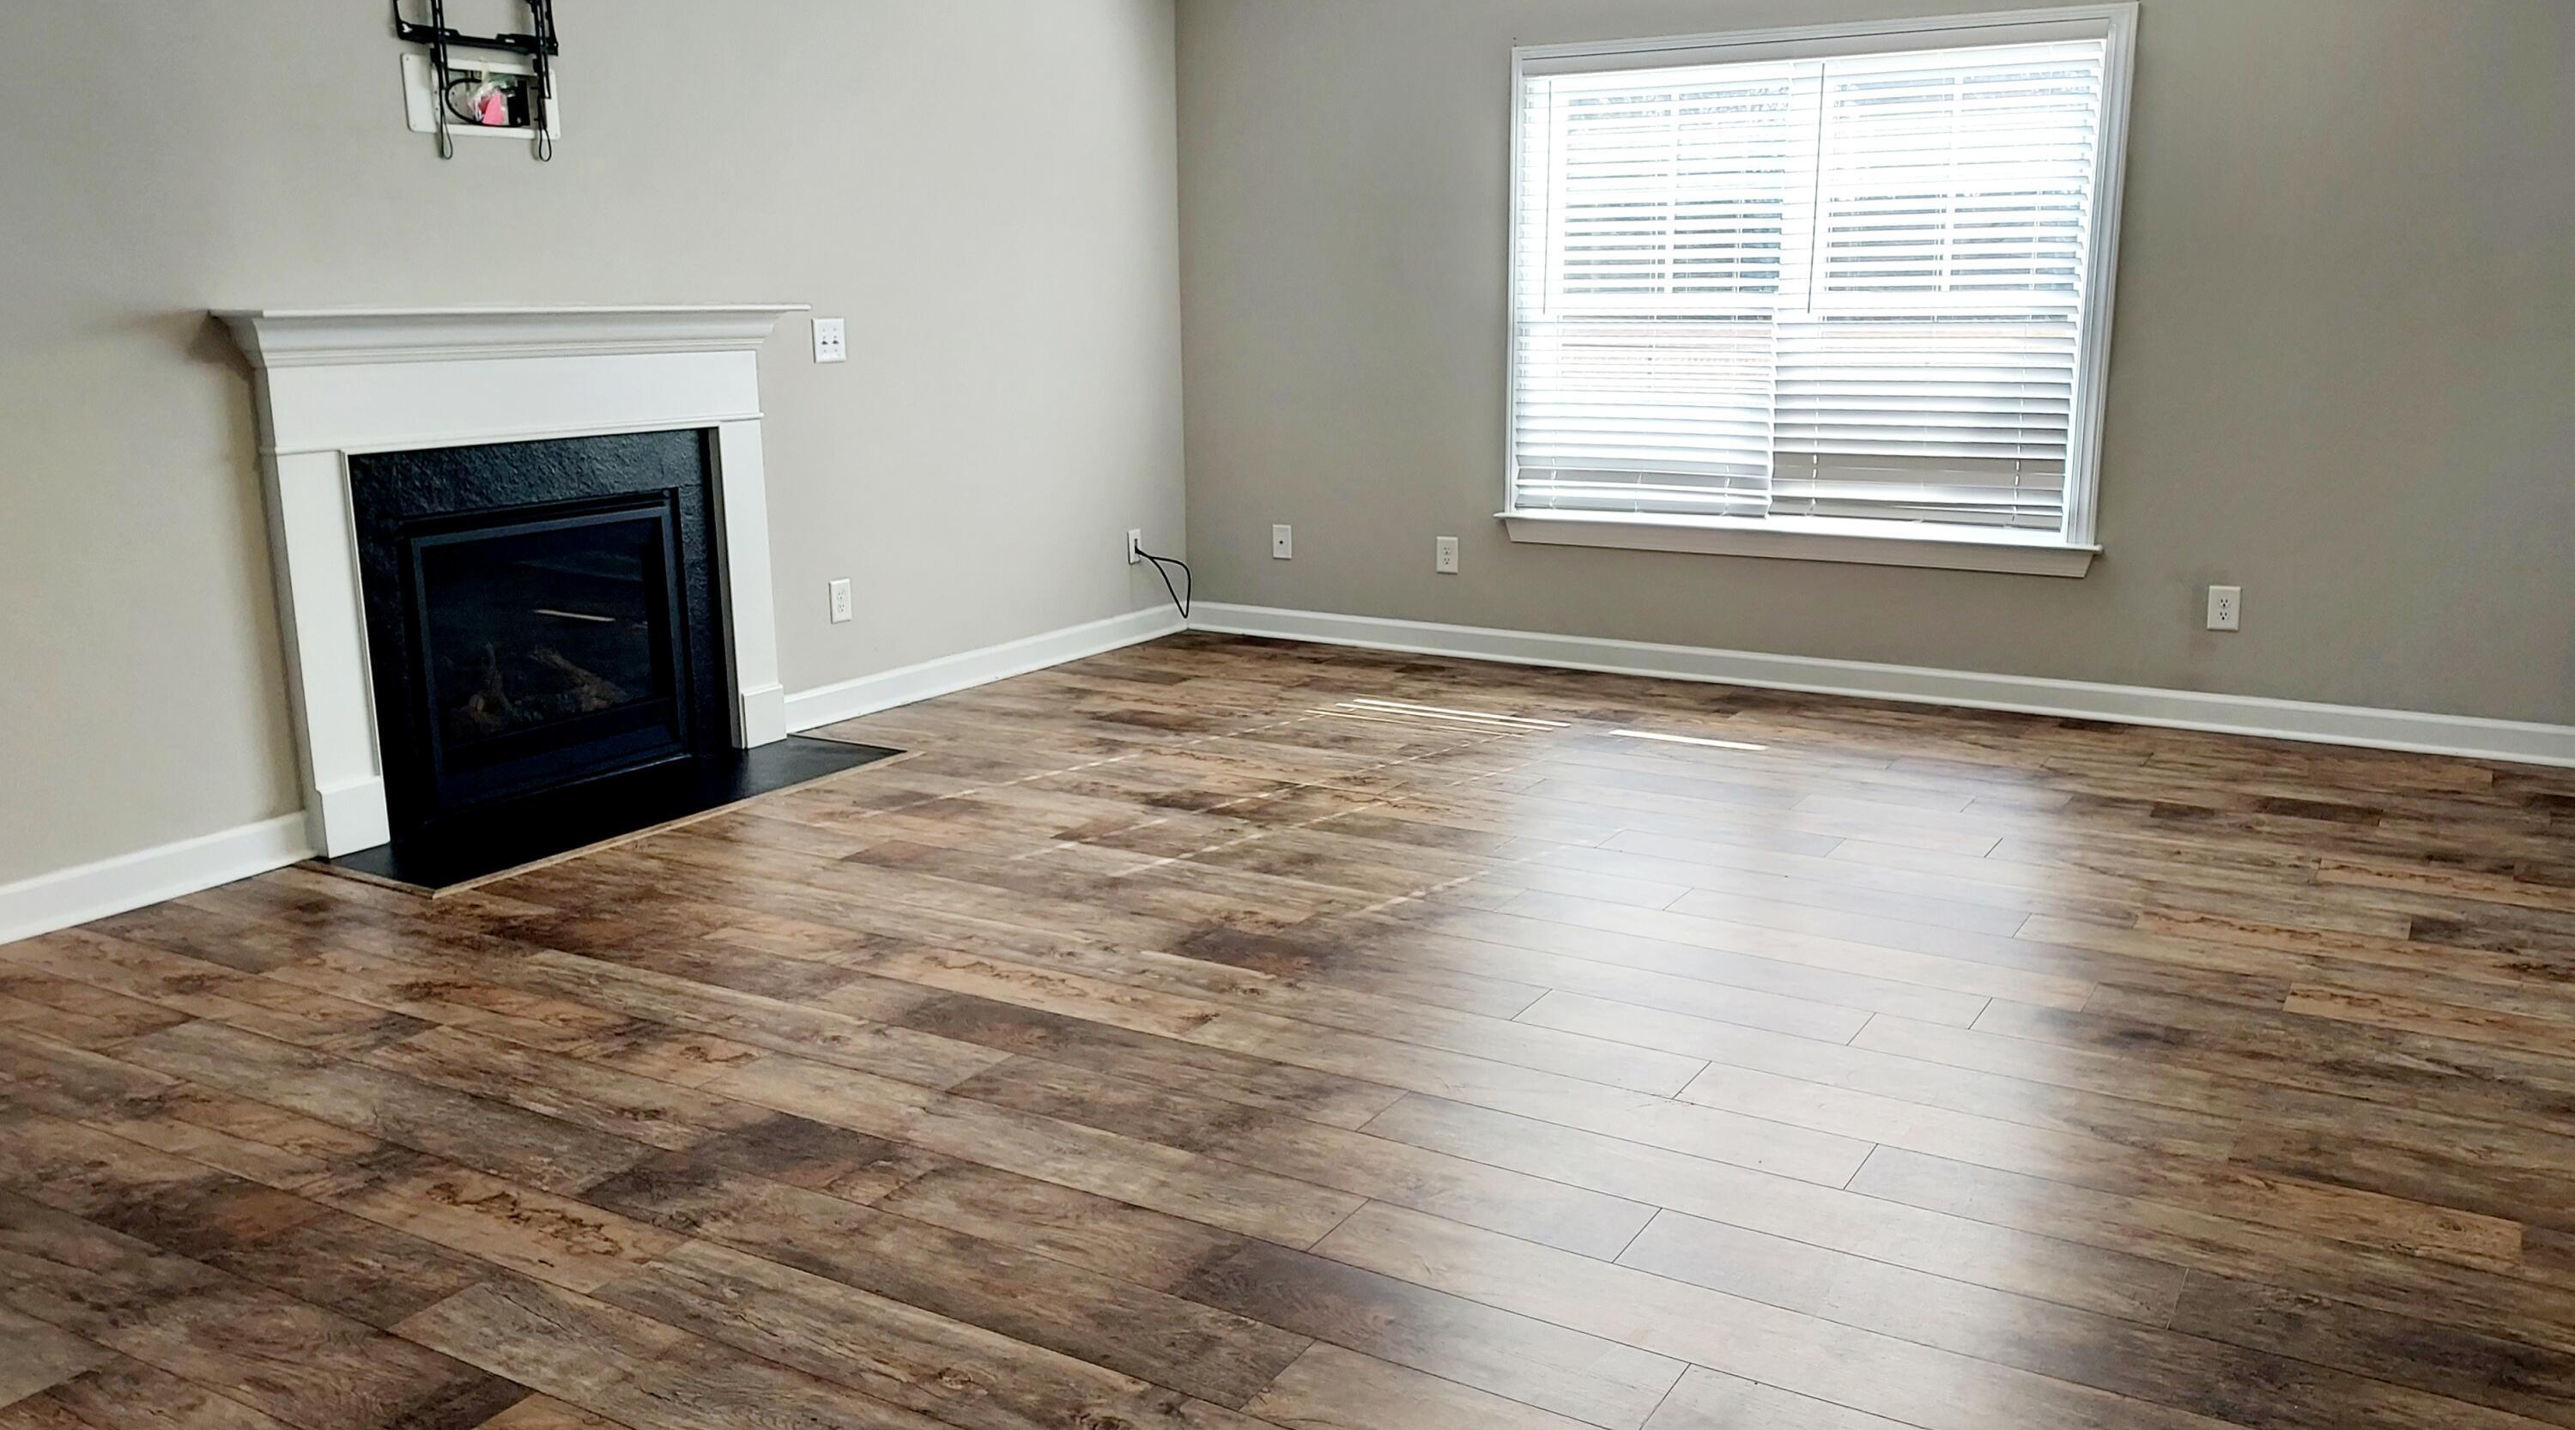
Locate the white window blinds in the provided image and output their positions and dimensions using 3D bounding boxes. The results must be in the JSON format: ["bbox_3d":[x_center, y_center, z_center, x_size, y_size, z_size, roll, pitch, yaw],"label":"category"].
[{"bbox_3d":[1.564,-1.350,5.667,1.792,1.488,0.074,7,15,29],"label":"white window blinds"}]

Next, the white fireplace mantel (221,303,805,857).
[{"bbox_3d":[-1.809,-0.398,4.560,0.195,1.240,1.579,7,15,29],"label":"white fireplace mantel"}]

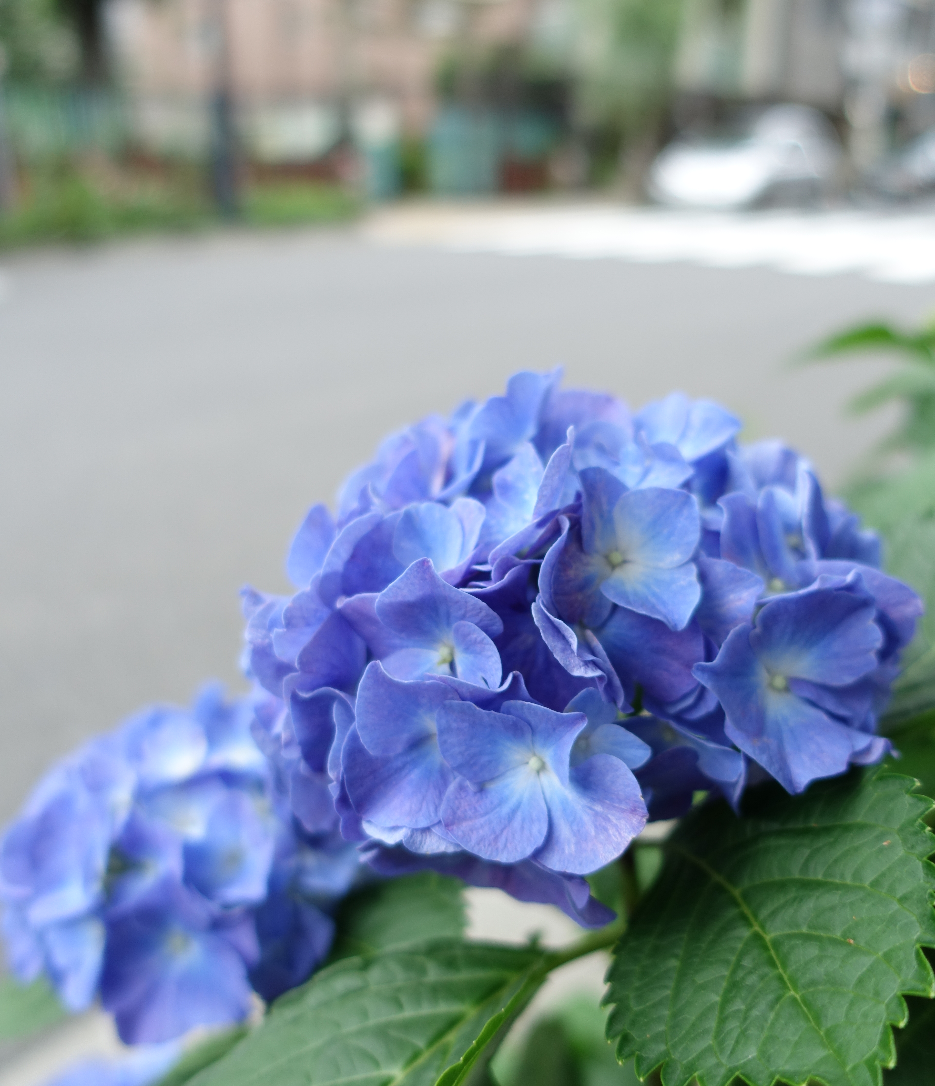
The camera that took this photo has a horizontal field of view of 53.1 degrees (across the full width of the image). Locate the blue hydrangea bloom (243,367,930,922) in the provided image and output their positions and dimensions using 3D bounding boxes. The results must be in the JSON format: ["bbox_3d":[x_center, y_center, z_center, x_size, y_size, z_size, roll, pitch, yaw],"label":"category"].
[{"bbox_3d":[0.026,0.021,0.243,0.167,0.127,0.156,0,23,0],"label":"blue hydrangea bloom"}]

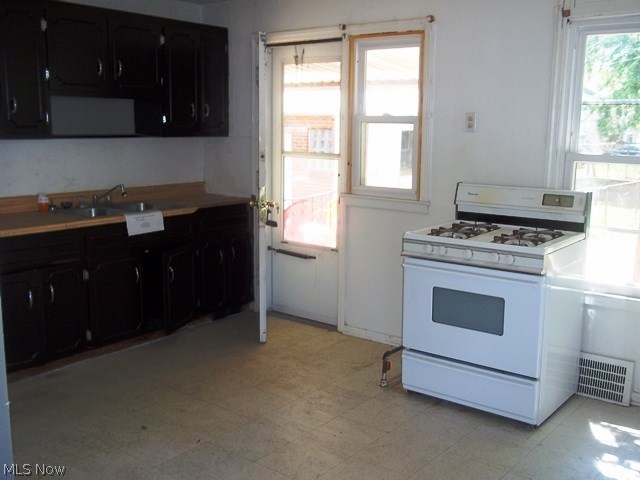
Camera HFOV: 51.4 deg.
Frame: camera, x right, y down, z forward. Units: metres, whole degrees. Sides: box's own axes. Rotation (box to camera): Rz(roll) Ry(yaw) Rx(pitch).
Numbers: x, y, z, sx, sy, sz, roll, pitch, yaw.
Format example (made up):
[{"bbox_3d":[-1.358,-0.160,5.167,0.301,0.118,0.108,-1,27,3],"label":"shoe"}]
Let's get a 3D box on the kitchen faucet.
[{"bbox_3d":[-1.480,-0.314,4.656,0.230,0.140,0.070,2,10,7],"label":"kitchen faucet"}]

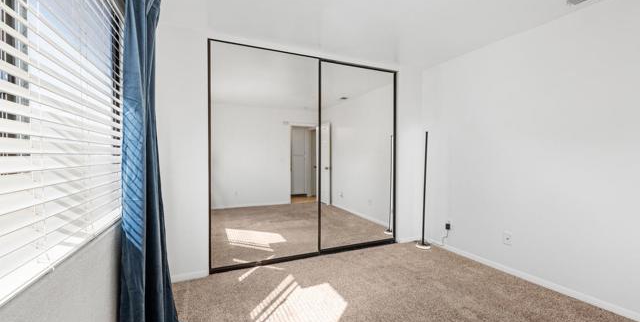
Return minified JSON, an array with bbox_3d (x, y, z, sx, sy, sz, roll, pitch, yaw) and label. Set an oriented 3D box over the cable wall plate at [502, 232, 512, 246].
[{"bbox_3d":[1.910,0.800,2.536,0.012,0.117,0.072,0,2,-26],"label":"cable wall plate"}]

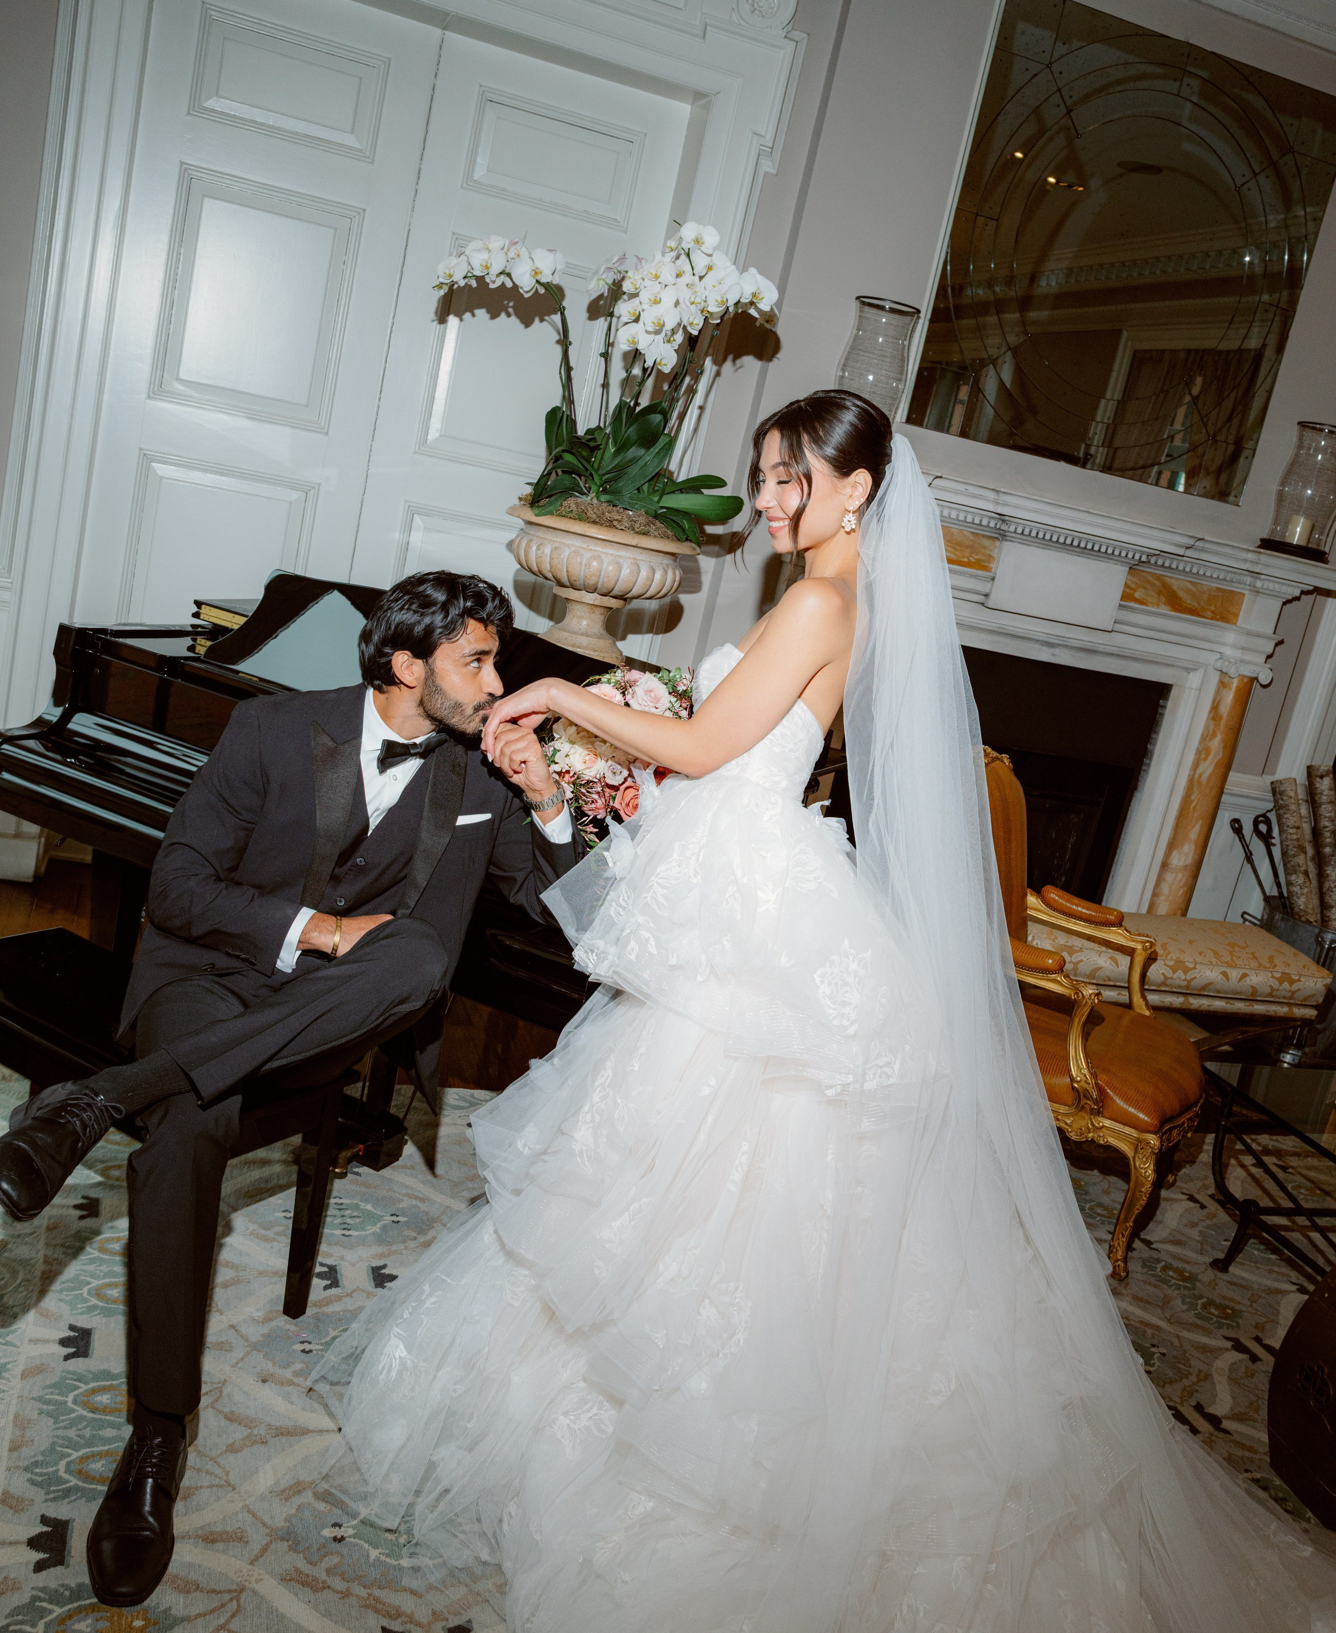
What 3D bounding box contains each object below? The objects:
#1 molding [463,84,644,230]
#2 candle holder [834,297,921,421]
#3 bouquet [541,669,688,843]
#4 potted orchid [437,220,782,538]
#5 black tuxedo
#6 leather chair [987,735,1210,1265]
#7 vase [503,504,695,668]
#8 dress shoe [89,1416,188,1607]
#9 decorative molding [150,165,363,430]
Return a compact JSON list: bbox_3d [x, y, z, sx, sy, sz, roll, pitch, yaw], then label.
[{"bbox_3d":[-0.316,-1.855,4.409,0.485,0.270,0.035,8,14,-20],"label":"molding"},{"bbox_3d":[0.584,-1.237,4.462,0.205,0.410,0.205,8,14,-20],"label":"candle holder"},{"bbox_3d":[-0.085,-0.102,2.512,0.270,0.300,0.260,10,14,-10],"label":"bouquet"},{"bbox_3d":[-0.159,-1.020,3.560,0.790,0.690,0.480,8,14,-20],"label":"potted orchid"},{"bbox_3d":[-0.520,0.288,2.415,0.660,1.030,0.720,5,15,-28],"label":"black tuxedo"},{"bbox_3d":[0.975,0.414,3.748,0.700,1.000,0.660,19,15,25],"label":"leather chair"},{"bbox_3d":[-0.177,-0.551,3.716,0.465,0.305,0.465,8,14,-20],"label":"vase"},{"bbox_3d":[-0.706,0.904,2.111,0.110,0.115,0.310,10,14,-11],"label":"dress shoe"},{"bbox_3d":[-1.126,-1.410,4.283,0.490,0.618,0.035,8,14,-20],"label":"decorative molding"}]

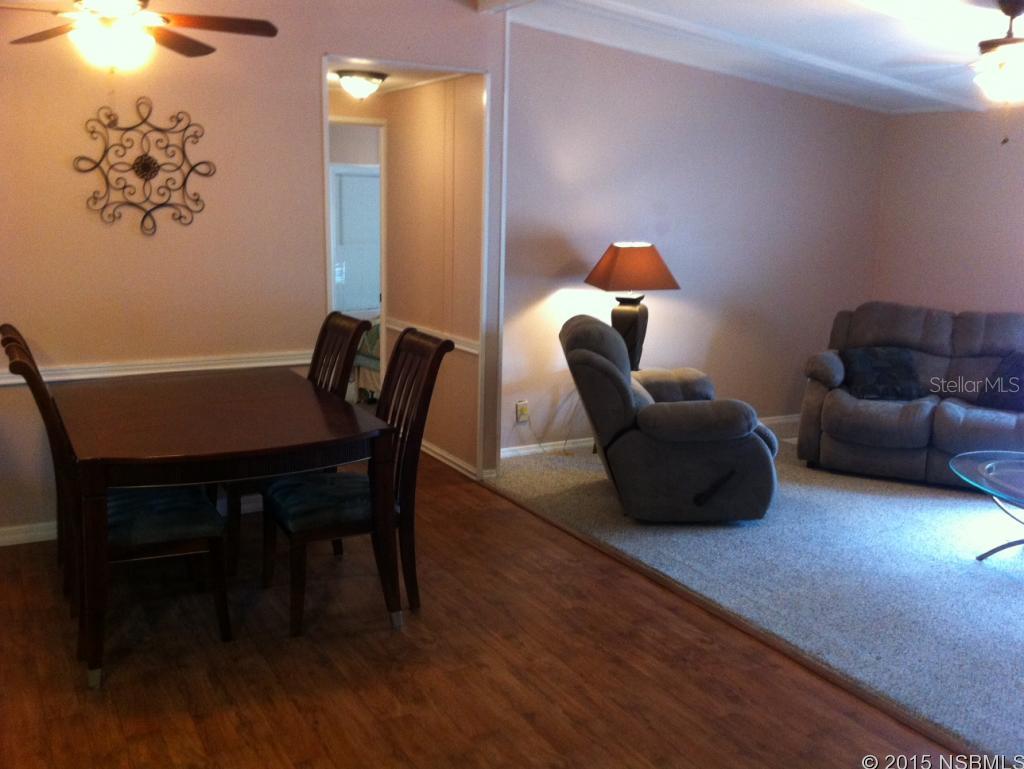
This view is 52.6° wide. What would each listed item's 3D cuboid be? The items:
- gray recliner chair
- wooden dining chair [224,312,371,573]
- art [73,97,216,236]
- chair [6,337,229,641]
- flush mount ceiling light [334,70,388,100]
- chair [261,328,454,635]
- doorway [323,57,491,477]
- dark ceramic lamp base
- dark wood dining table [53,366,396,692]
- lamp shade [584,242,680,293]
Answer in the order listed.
[{"bbox_3d":[0.772,0.116,5.471,1.059,0.990,1.020,0,11,-3],"label":"gray recliner chair"},{"bbox_3d":[-0.996,0.228,4.563,0.653,1.054,0.515,-4,12,-26],"label":"wooden dining chair"},{"bbox_3d":[-1.631,-0.970,4.635,0.614,0.614,0.030,-4,12,-26],"label":"art"},{"bbox_3d":[-1.379,0.389,3.684,0.663,1.054,0.515,-4,12,-26],"label":"chair"},{"bbox_3d":[-0.832,-1.646,5.754,0.307,0.129,0.307,-4,12,-26],"label":"flush mount ceiling light"},{"bbox_3d":[-0.613,0.341,4.007,0.663,1.054,0.515,-4,12,-26],"label":"chair"},{"bbox_3d":[-0.549,-0.532,5.467,0.881,2.218,0.119,-4,12,-26],"label":"doorway"},{"bbox_3d":[0.694,-0.296,6.193,0.188,0.495,0.188,6,12,26],"label":"dark ceramic lamp base"},{"bbox_3d":[-1.193,0.458,4.117,1.059,0.758,1.525,-4,12,-26],"label":"dark wood dining table"},{"bbox_3d":[0.706,-0.702,6.117,0.450,0.247,0.450,-1,11,-12],"label":"lamp shade"}]

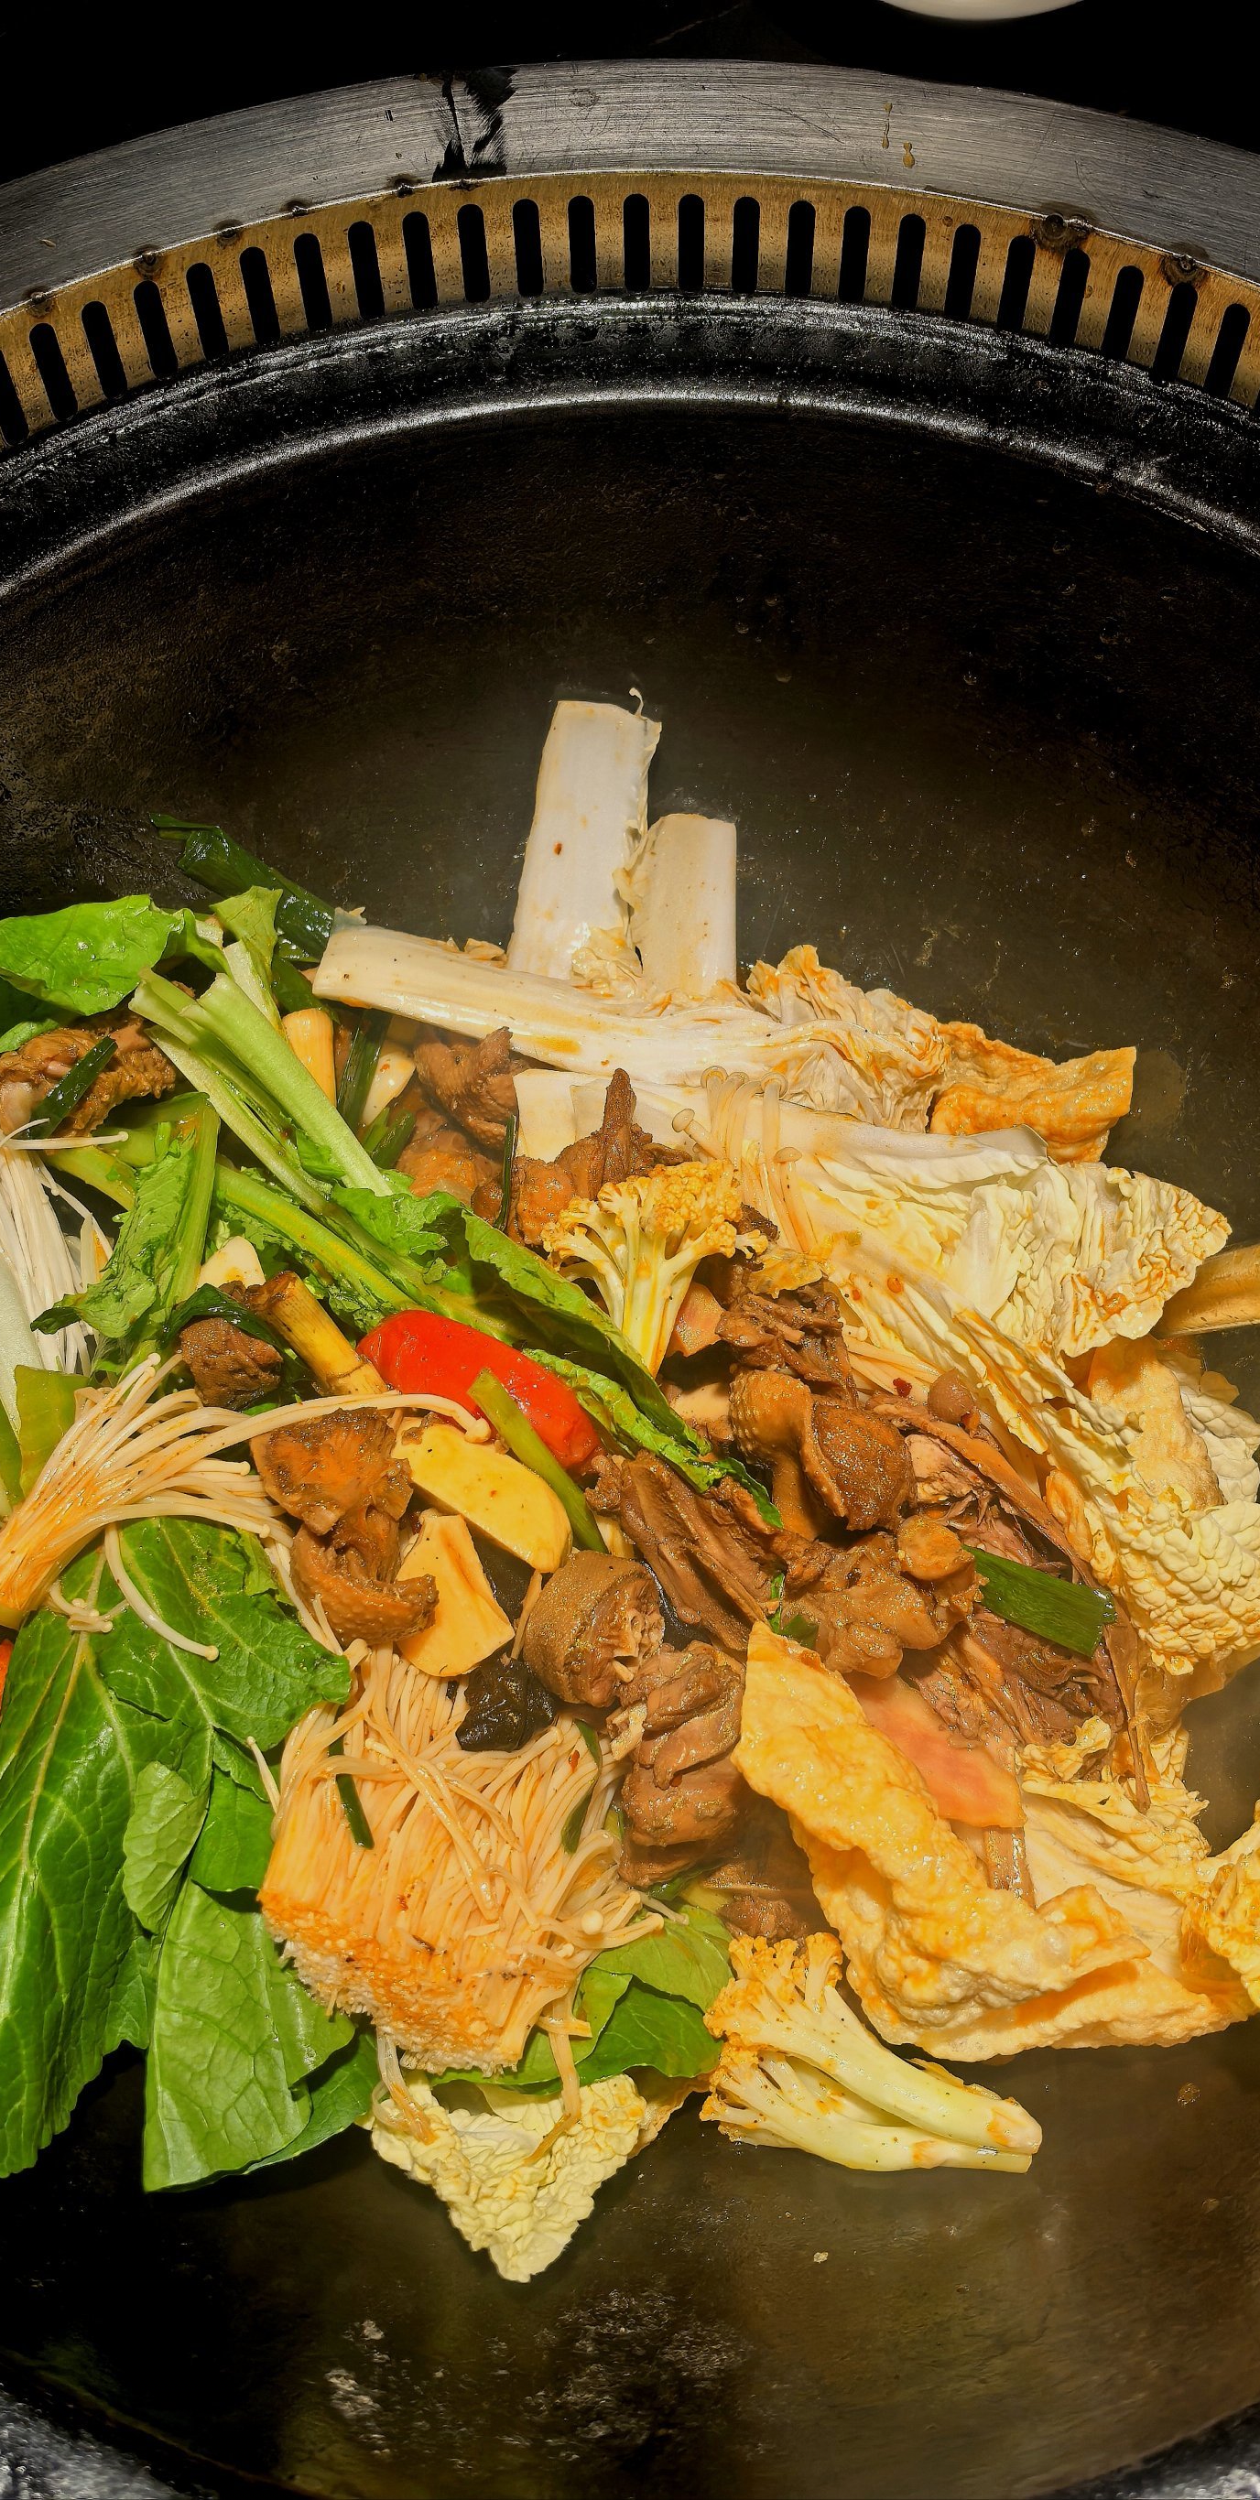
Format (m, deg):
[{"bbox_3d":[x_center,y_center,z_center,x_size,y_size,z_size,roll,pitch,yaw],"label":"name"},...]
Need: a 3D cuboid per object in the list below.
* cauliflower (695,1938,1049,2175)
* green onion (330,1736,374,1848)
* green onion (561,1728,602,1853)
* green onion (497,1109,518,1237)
[{"bbox_3d":[0.057,0.195,0.474,0.083,0.035,0.045,20,67,9],"label":"cauliflower"},{"bbox_3d":[-0.068,0.132,0.475,0.005,0.004,0.029,-19,67,-8],"label":"green onion"},{"bbox_3d":[-0.012,0.132,0.479,0.008,0.005,0.030,-2,66,0],"label":"green onion"},{"bbox_3d":[-0.035,-0.022,0.565,0.006,0.010,0.040,3,66,2],"label":"green onion"}]

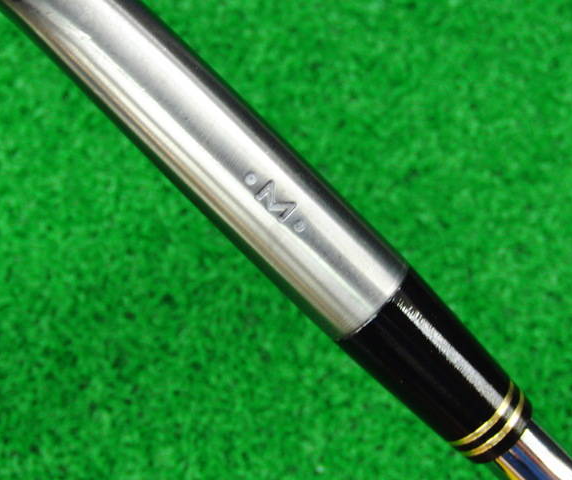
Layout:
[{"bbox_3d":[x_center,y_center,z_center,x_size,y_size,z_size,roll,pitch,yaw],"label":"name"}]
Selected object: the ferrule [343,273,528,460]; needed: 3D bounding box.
[{"bbox_3d":[0.021,0.018,0.112,0.014,0.014,0.026,-45,92,0],"label":"ferrule"}]

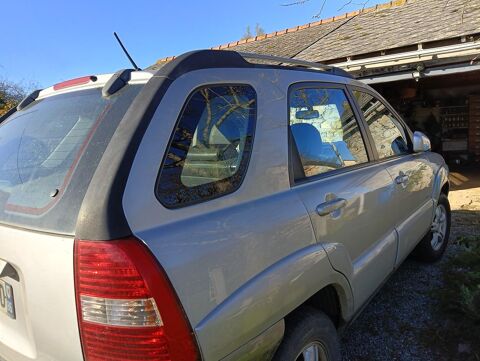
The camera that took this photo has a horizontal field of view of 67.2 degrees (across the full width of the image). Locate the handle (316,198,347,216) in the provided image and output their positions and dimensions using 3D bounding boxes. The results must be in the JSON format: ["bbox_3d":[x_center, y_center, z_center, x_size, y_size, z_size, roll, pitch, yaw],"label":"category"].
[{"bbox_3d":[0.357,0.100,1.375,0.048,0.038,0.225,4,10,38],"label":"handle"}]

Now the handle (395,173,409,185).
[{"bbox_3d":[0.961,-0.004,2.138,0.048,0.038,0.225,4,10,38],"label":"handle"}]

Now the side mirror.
[{"bbox_3d":[1.368,-0.296,2.720,0.110,0.170,0.200,2,9,28],"label":"side mirror"}]

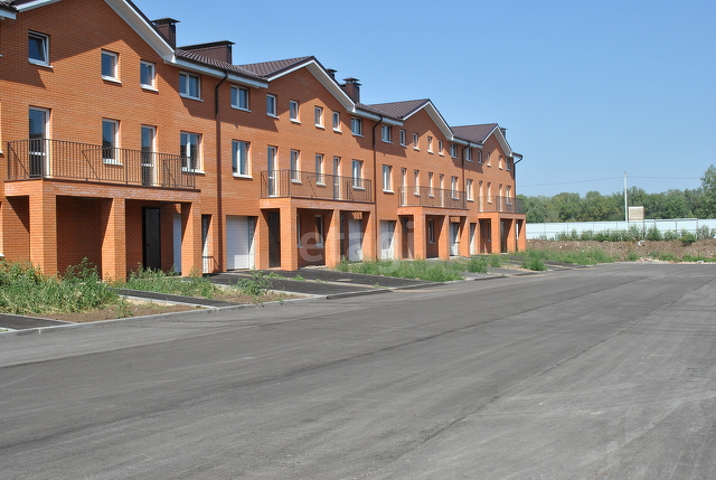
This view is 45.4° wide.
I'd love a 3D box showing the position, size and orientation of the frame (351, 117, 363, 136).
[{"bbox_3d":[-0.108,-5.946,45.139,0.120,0.966,1.280,-1,0,27],"label":"frame"}]

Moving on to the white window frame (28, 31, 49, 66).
[{"bbox_3d":[-9.793,-5.830,26.148,0.120,0.961,0.830,-1,0,27],"label":"white window frame"}]

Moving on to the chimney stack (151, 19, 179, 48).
[{"bbox_3d":[-8.439,-8.938,37.306,1.100,1.400,0.720,-1,0,28],"label":"chimney stack"}]

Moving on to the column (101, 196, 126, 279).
[{"bbox_3d":[-7.537,0.041,26.504,0.510,2.593,0.510,-1,0,27],"label":"column"}]

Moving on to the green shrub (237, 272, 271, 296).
[{"bbox_3d":[-3.135,1.330,26.200,0.800,0.760,0.900,-1,0,28],"label":"green shrub"}]

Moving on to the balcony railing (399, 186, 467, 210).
[{"bbox_3d":[4.691,-2.458,52.705,1.500,1.150,7.350,-1,0,28],"label":"balcony railing"}]

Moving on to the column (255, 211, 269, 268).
[{"bbox_3d":[-4.081,-0.020,36.332,0.300,2.530,0.680,-1,0,27],"label":"column"}]

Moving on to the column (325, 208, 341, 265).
[{"bbox_3d":[-1.147,-0.043,39.812,0.520,2.650,0.520,-1,0,27],"label":"column"}]

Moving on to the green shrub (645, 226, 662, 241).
[{"bbox_3d":[25.204,-0.511,73.000,1.450,1.250,1.350,-1,0,27],"label":"green shrub"}]

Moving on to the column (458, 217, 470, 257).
[{"bbox_3d":[6.864,-0.150,54.709,0.510,2.573,0.510,-1,0,27],"label":"column"}]

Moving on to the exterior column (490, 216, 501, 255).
[{"bbox_3d":[9.893,-0.261,61.507,0.520,2.650,0.500,-1,0,28],"label":"exterior column"}]

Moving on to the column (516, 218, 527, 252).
[{"bbox_3d":[12.763,-0.288,67.002,0.520,2.600,0.500,-1,0,28],"label":"column"}]

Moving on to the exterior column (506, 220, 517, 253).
[{"bbox_3d":[11.475,-0.213,63.740,0.510,2.563,0.510,-1,0,27],"label":"exterior column"}]

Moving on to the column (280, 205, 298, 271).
[{"bbox_3d":[-2.892,-0.017,36.327,0.520,2.650,0.520,-1,0,27],"label":"column"}]

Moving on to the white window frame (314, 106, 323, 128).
[{"bbox_3d":[-1.934,-5.823,40.700,0.130,0.960,0.900,-1,0,27],"label":"white window frame"}]

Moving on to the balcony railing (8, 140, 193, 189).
[{"bbox_3d":[-7.829,-2.275,27.227,1.360,1.140,6.860,-1,0,27],"label":"balcony railing"}]

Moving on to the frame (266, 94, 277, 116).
[{"bbox_3d":[-3.866,-5.990,38.395,0.120,0.930,0.870,-1,0,28],"label":"frame"}]

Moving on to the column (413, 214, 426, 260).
[{"bbox_3d":[3.624,-0.114,49.161,0.510,2.623,0.510,-1,0,27],"label":"column"}]

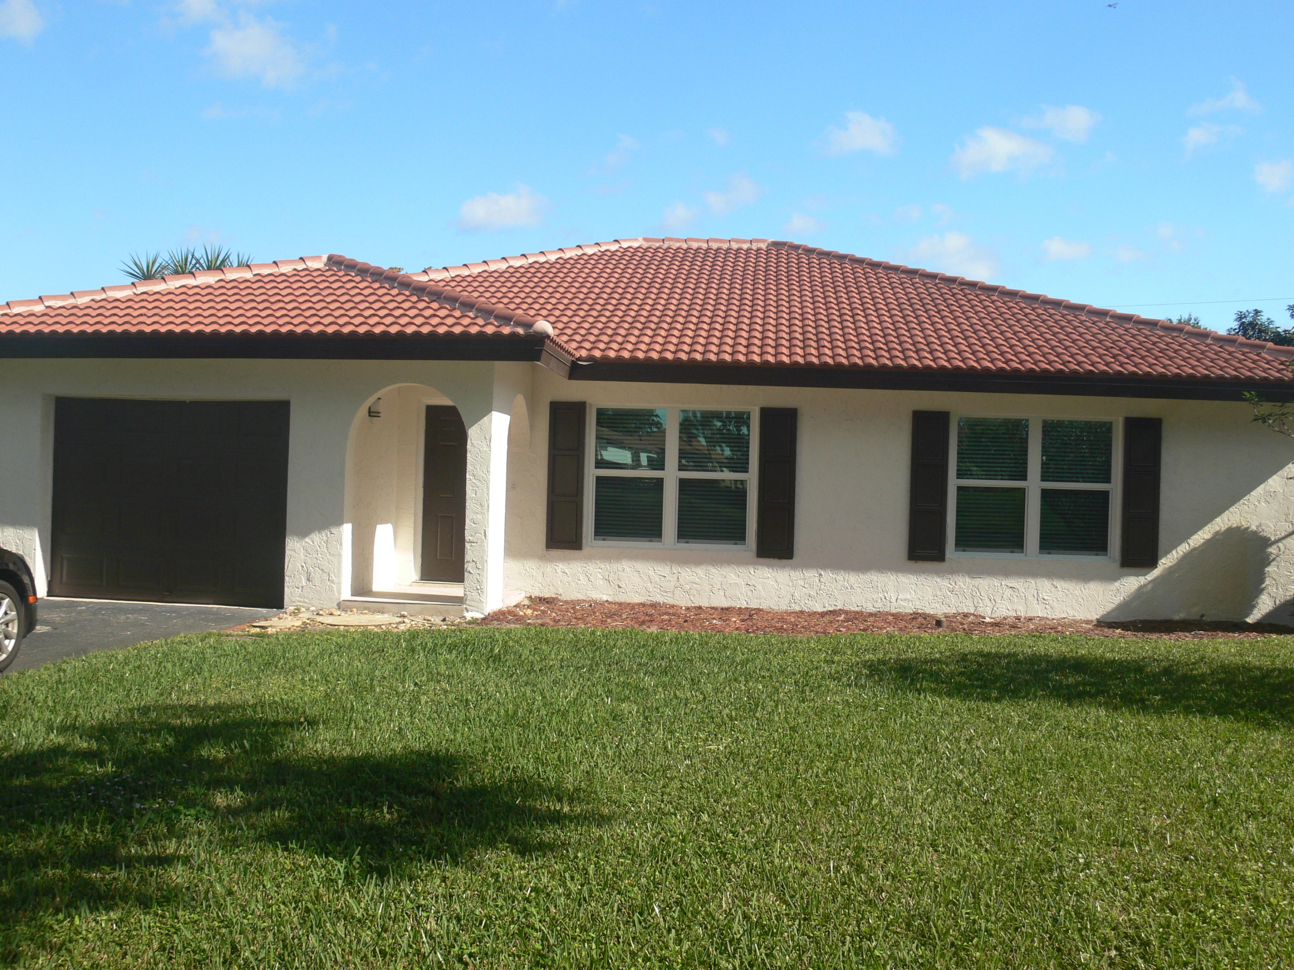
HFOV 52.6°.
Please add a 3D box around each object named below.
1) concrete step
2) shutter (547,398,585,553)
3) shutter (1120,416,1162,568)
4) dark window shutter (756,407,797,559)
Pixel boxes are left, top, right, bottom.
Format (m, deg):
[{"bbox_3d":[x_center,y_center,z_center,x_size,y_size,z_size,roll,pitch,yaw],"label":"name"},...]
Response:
[{"bbox_3d":[-2.390,1.216,13.063,1.266,0.140,0.450,2,-1,5],"label":"concrete step"},{"bbox_3d":[-0.917,-0.106,14.874,0.410,1.679,0.040,2,-1,5],"label":"shutter"},{"bbox_3d":[5.425,0.085,14.346,0.414,1.657,0.040,2,-1,5],"label":"shutter"},{"bbox_3d":[1.462,-0.017,14.676,0.408,1.686,0.040,2,-1,5],"label":"dark window shutter"}]

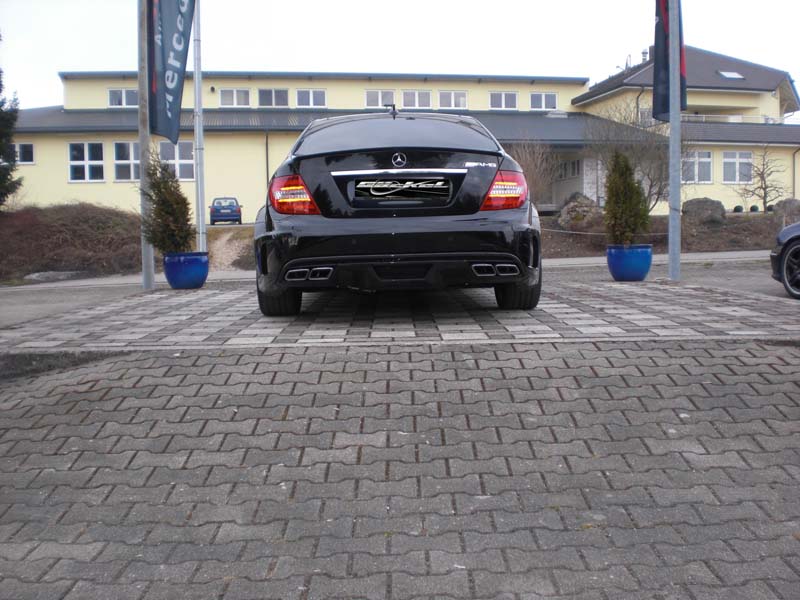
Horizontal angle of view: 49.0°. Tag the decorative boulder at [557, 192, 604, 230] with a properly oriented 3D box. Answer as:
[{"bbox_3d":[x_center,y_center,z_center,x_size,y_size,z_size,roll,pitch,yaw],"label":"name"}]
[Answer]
[{"bbox_3d":[3.986,-1.965,19.500,1.020,0.820,0.900,0,5,12],"label":"decorative boulder"}]

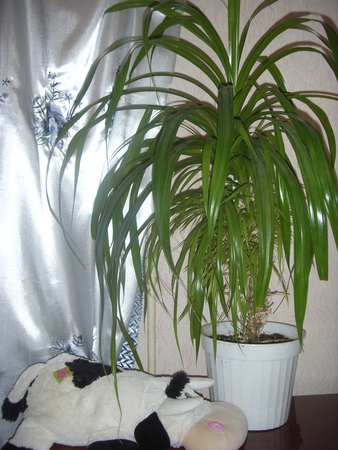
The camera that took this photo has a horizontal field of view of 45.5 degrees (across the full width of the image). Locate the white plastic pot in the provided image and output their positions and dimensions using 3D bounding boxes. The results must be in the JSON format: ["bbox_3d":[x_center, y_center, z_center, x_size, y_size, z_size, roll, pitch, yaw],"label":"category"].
[{"bbox_3d":[0.199,0.357,0.983,0.250,0.202,0.250,0,-1,0],"label":"white plastic pot"}]

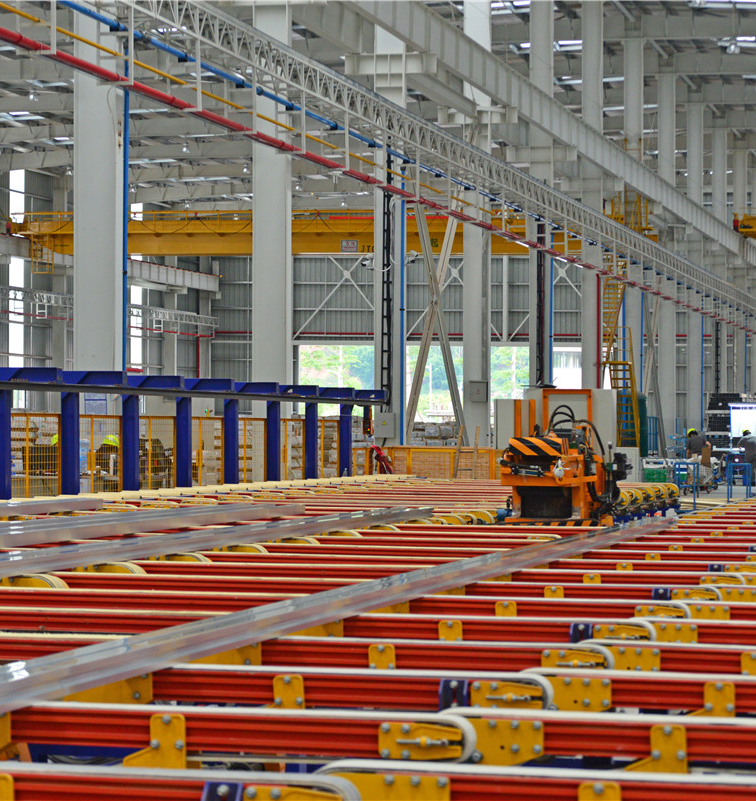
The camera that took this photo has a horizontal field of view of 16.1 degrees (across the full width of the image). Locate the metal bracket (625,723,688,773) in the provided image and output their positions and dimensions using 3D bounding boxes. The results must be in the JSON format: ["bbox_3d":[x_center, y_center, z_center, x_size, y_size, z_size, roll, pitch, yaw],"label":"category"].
[{"bbox_3d":[0.678,0.847,6.461,0.153,0.128,0.040,1,-1,13],"label":"metal bracket"}]

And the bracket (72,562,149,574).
[{"bbox_3d":[-1.341,0.873,13.385,0.390,0.135,0.100,1,-1,13],"label":"bracket"}]

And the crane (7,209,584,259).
[{"bbox_3d":[-1.930,-7.032,112.995,28.980,1.950,1.600,1,-1,13],"label":"crane"}]

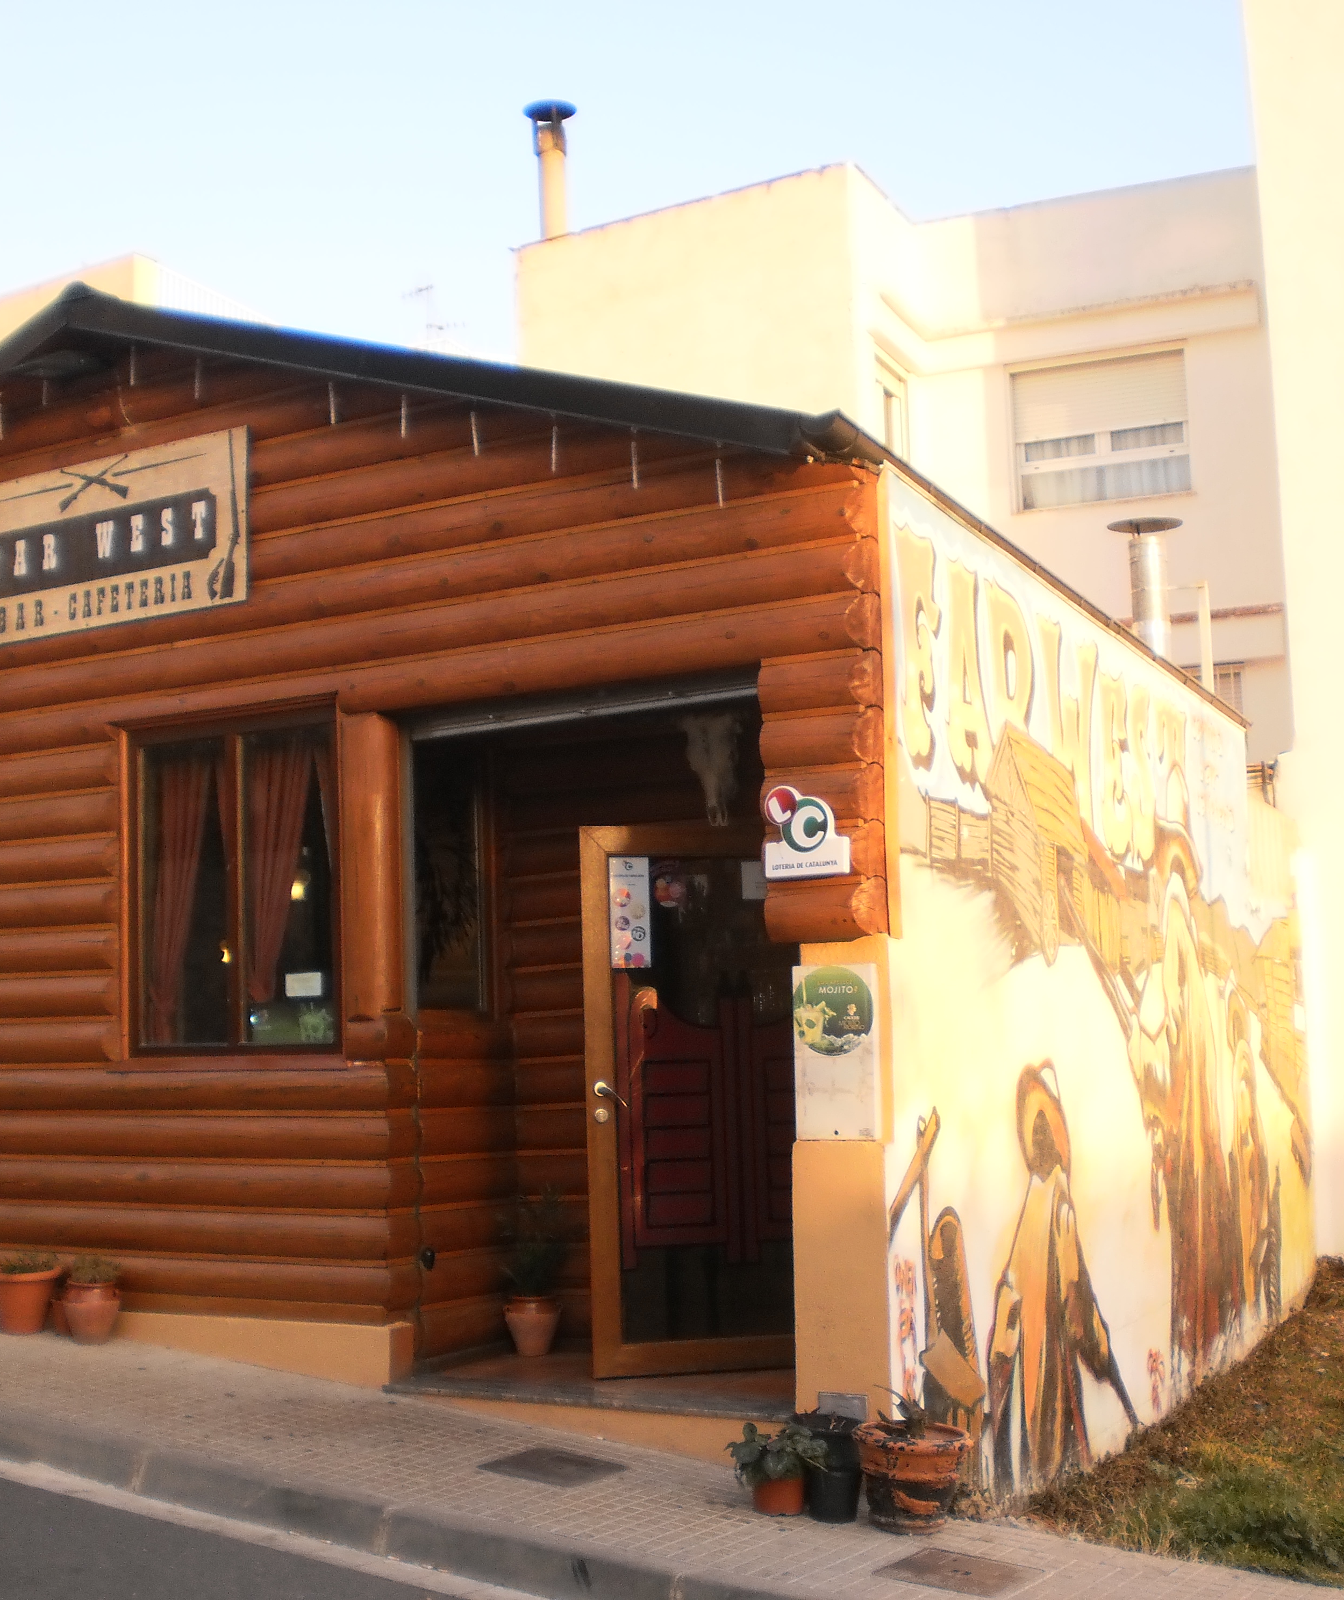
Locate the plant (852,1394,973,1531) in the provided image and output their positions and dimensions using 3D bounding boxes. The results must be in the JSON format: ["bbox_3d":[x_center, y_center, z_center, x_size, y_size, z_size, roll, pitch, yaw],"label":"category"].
[{"bbox_3d":[0.736,2.012,6.807,0.363,0.394,0.363,3,-3,0],"label":"plant"}]

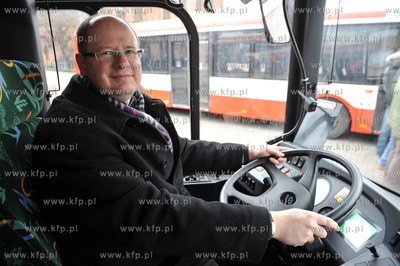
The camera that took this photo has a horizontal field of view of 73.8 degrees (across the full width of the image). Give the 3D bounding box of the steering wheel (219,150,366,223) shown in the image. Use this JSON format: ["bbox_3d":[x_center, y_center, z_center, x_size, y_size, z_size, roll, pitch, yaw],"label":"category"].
[{"bbox_3d":[0.303,0.199,0.929,0.462,0.095,0.462,-20,18,-3],"label":"steering wheel"}]

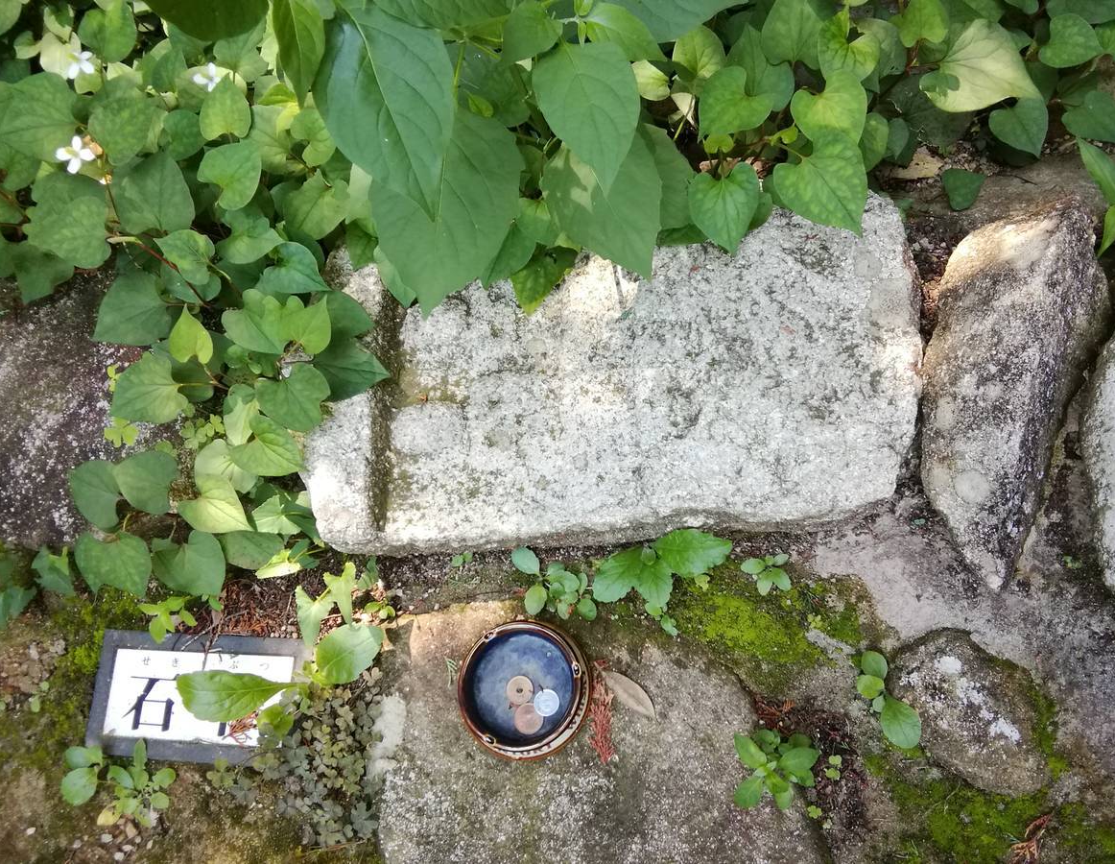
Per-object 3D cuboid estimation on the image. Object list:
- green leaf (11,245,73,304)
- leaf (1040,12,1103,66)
[{"bbox_3d":[-0.473,-0.150,0.800,0.056,0.014,0.067,30,88,1],"label":"green leaf"},{"bbox_3d":[0.475,-0.362,0.800,0.057,0.013,0.053,13,81,-1],"label":"leaf"}]

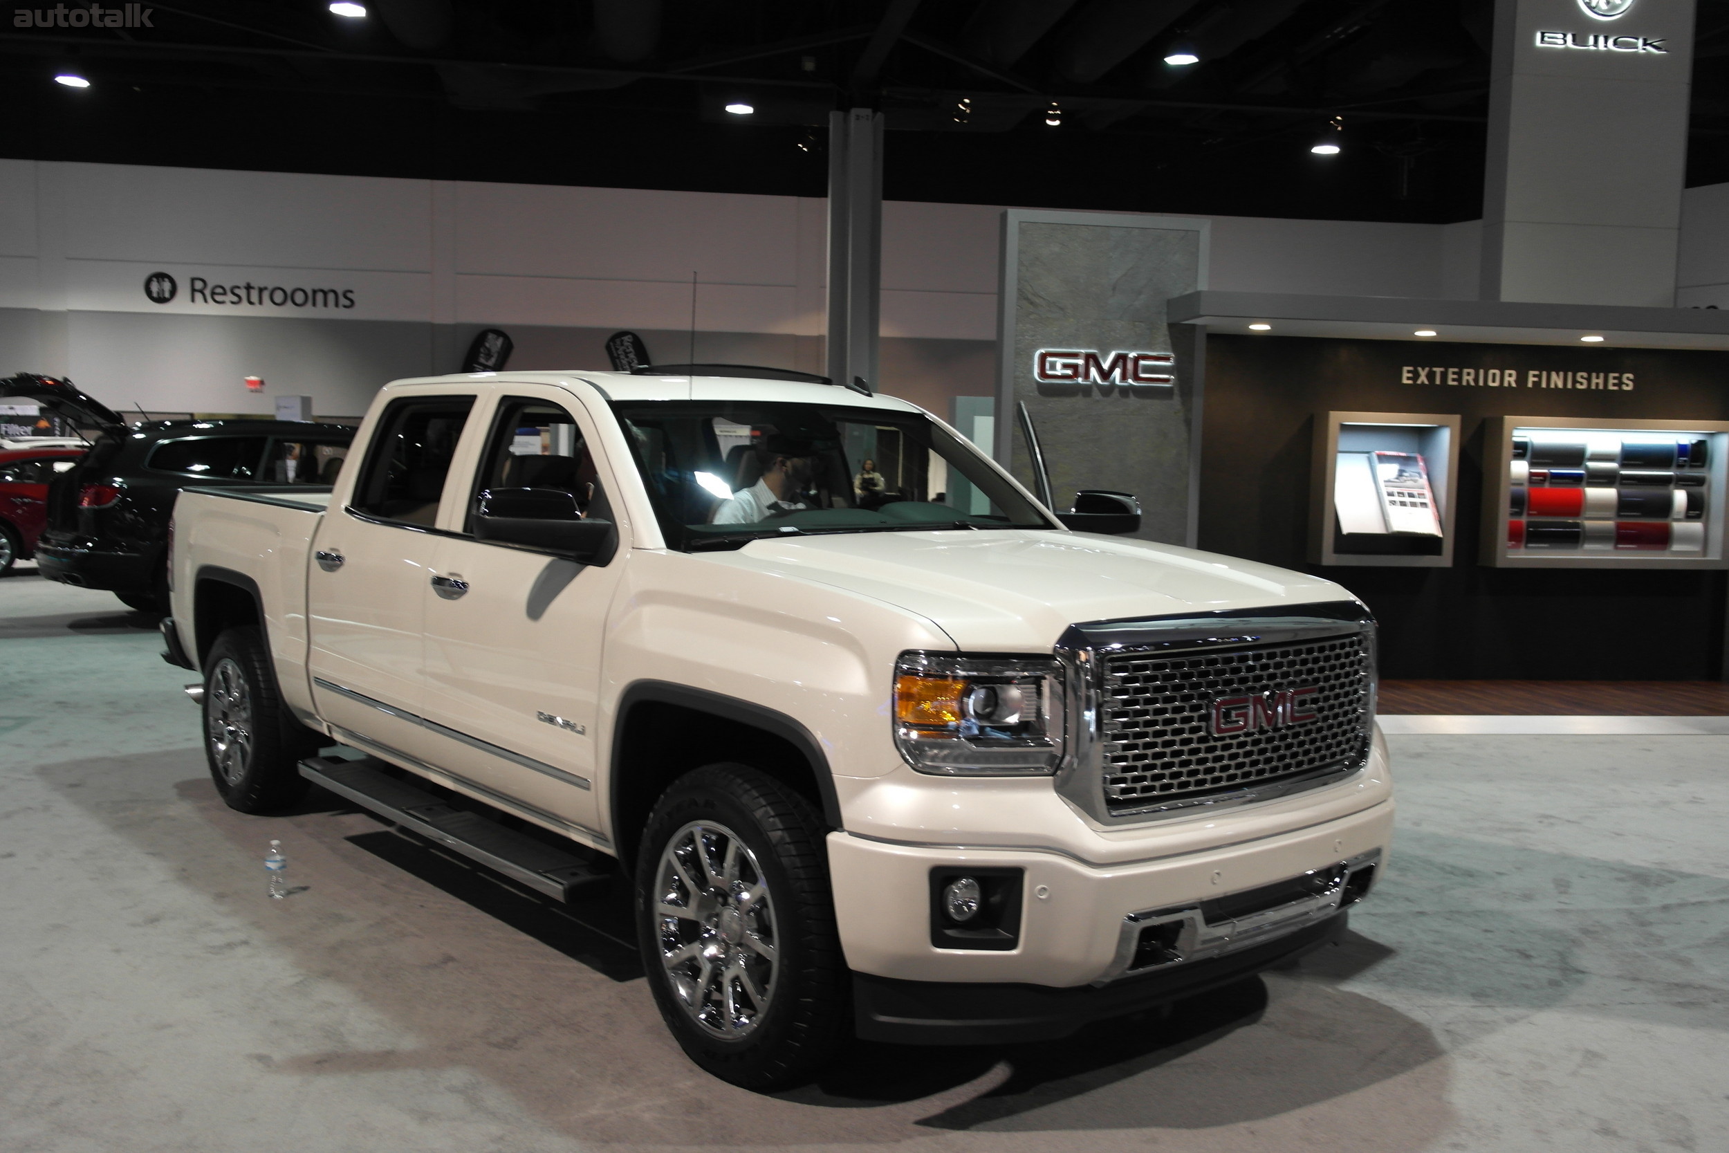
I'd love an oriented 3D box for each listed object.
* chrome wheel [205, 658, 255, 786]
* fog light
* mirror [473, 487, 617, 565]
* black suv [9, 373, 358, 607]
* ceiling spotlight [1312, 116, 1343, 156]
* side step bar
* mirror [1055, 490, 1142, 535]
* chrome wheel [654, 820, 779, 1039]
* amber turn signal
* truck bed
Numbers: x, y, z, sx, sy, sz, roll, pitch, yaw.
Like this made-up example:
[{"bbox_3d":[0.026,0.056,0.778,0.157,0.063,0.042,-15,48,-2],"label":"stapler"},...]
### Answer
[{"bbox_3d":[-2.722,0.637,6.407,0.200,0.545,0.545,-2,5,-42],"label":"chrome wheel"},{"bbox_3d":[0.224,0.729,3.248,0.100,0.103,0.075,-3,6,-42],"label":"fog light"},{"bbox_3d":[-0.900,-0.137,4.046,0.320,0.230,0.240,-2,5,-42],"label":"mirror"},{"bbox_3d":[-5.530,-0.701,14.399,5.450,2.120,2.000,-3,6,-42],"label":"black suv"},{"bbox_3d":[8.361,-7.953,26.000,0.520,0.680,0.520,1,4,0],"label":"ceiling spotlight"},{"bbox_3d":[-1.458,0.824,4.879,0.165,0.070,2.050,-2,5,-42],"label":"side step bar"},{"bbox_3d":[0.881,-0.241,5.480,0.340,0.180,0.200,1,4,-6],"label":"mirror"},{"bbox_3d":[-0.314,0.885,3.683,0.200,0.545,0.545,-2,5,-42],"label":"chrome wheel"},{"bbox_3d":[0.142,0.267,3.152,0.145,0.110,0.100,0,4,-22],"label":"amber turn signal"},{"bbox_3d":[-2.108,0.036,7.029,1.970,0.900,1.930,-3,6,-42],"label":"truck bed"}]

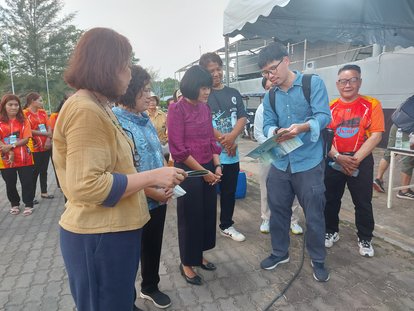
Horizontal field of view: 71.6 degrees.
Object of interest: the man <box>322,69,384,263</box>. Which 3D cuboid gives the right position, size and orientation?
[{"bbox_3d":[1.266,0.037,2.548,0.520,1.620,0.370,4,10,33],"label":"man"}]

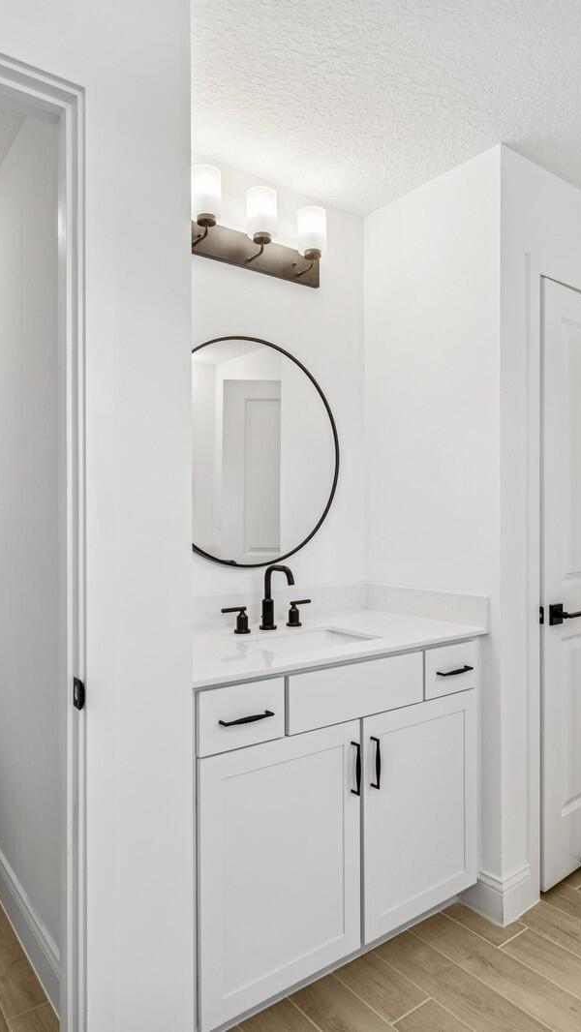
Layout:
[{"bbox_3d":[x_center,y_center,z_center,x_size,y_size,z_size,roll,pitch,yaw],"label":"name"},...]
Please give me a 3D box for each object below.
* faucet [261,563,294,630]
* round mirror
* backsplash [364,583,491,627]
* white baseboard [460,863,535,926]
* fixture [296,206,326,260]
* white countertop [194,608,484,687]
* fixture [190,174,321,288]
[{"bbox_3d":[-0.038,0.254,1.851,0.053,0.200,0.155,0,-1,-37],"label":"faucet"},{"bbox_3d":[-0.128,-0.213,2.021,0.765,0.765,0.025,0,0,-35],"label":"round mirror"},{"bbox_3d":[0.459,0.309,2.118,0.020,0.102,0.550,0,0,-40],"label":"backsplash"},{"bbox_3d":[0.680,1.210,1.980,0.148,0.140,0.152,0,0,-37],"label":"white baseboard"},{"bbox_3d":[0.073,-0.954,2.044,0.098,0.146,0.098,0,0,0],"label":"fixture"},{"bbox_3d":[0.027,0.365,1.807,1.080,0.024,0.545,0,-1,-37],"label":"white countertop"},{"bbox_3d":[-0.097,-0.943,1.961,0.590,0.225,0.160,0,0,-35],"label":"fixture"}]

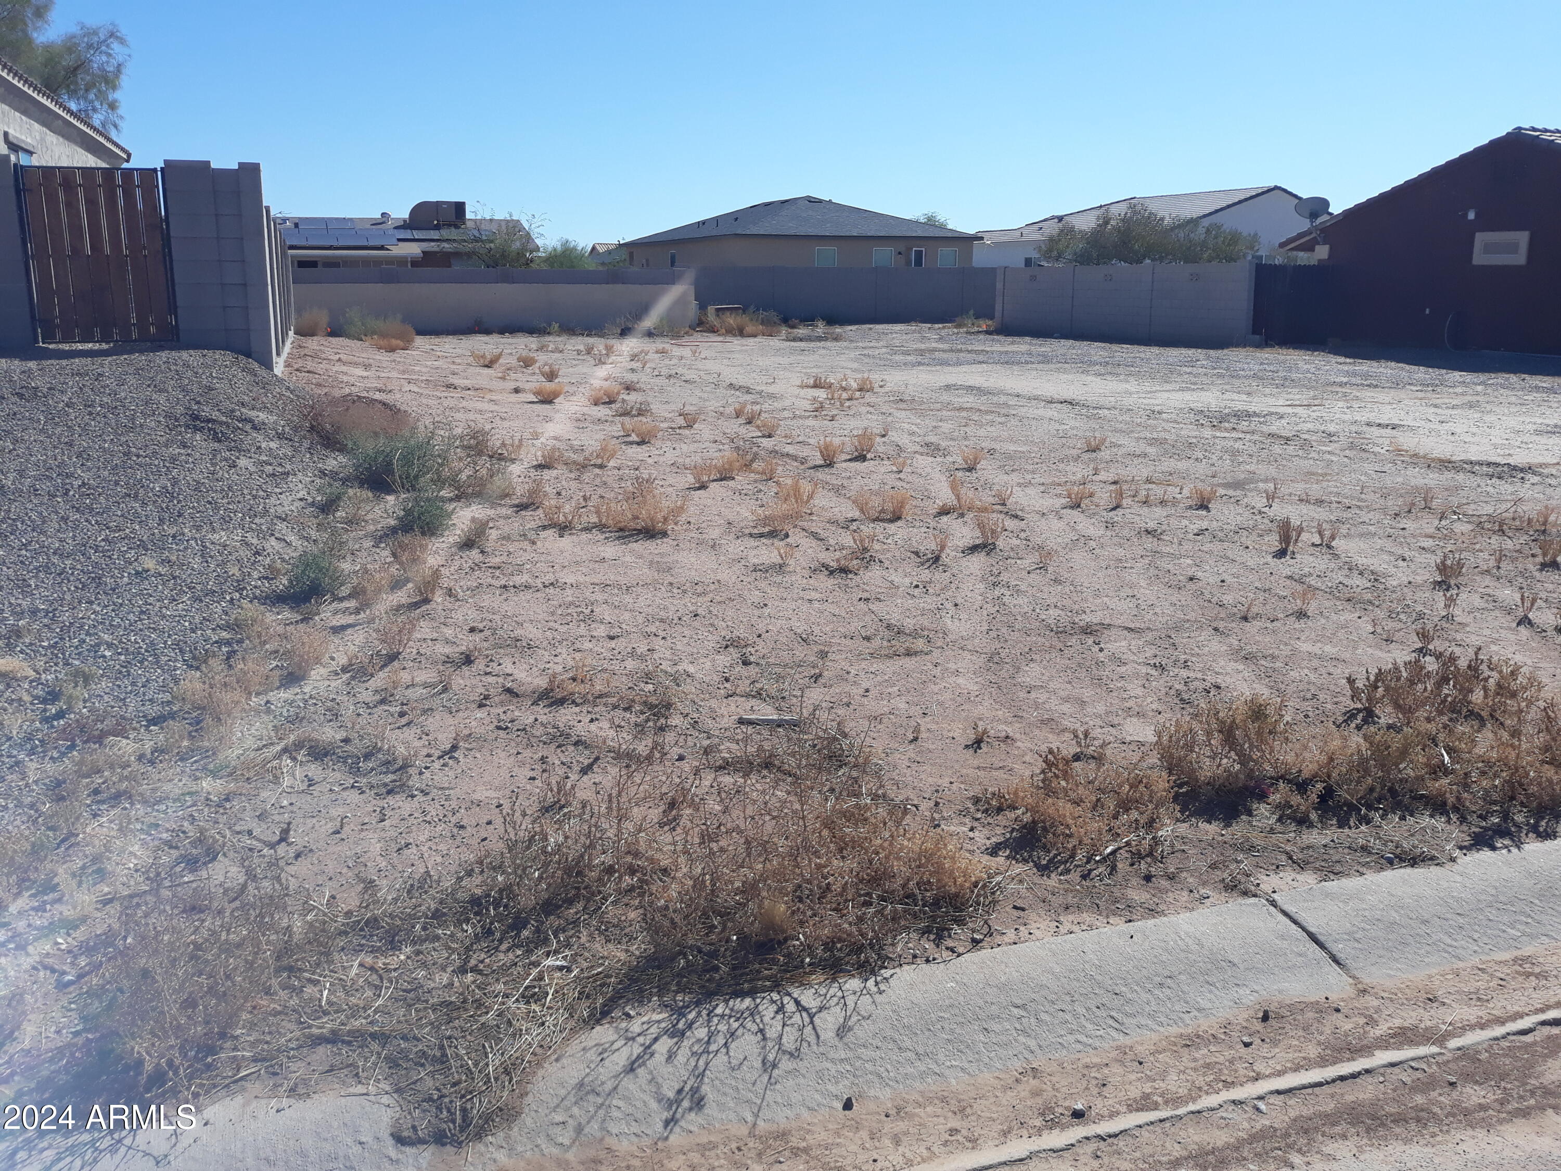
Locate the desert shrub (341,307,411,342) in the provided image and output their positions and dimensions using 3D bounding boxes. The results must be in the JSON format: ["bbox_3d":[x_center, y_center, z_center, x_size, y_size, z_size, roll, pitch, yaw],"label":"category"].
[{"bbox_3d":[-9.739,-6.306,30.370,1.620,0.774,1.300,-4,14,-17],"label":"desert shrub"}]

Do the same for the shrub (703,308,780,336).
[{"bbox_3d":[-0.999,-6.747,32.321,2.050,0.692,1.500,0,14,-2],"label":"shrub"}]

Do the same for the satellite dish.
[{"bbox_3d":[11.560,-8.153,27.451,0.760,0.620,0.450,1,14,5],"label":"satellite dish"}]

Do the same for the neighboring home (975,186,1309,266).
[{"bbox_3d":[19.204,-17.412,65.484,11.947,5.126,18.500,-5,15,-20],"label":"neighboring home"}]

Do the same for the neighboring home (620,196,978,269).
[{"bbox_3d":[0.093,-17.356,65.564,12.000,4.981,20.750,-5,15,-20],"label":"neighboring home"}]

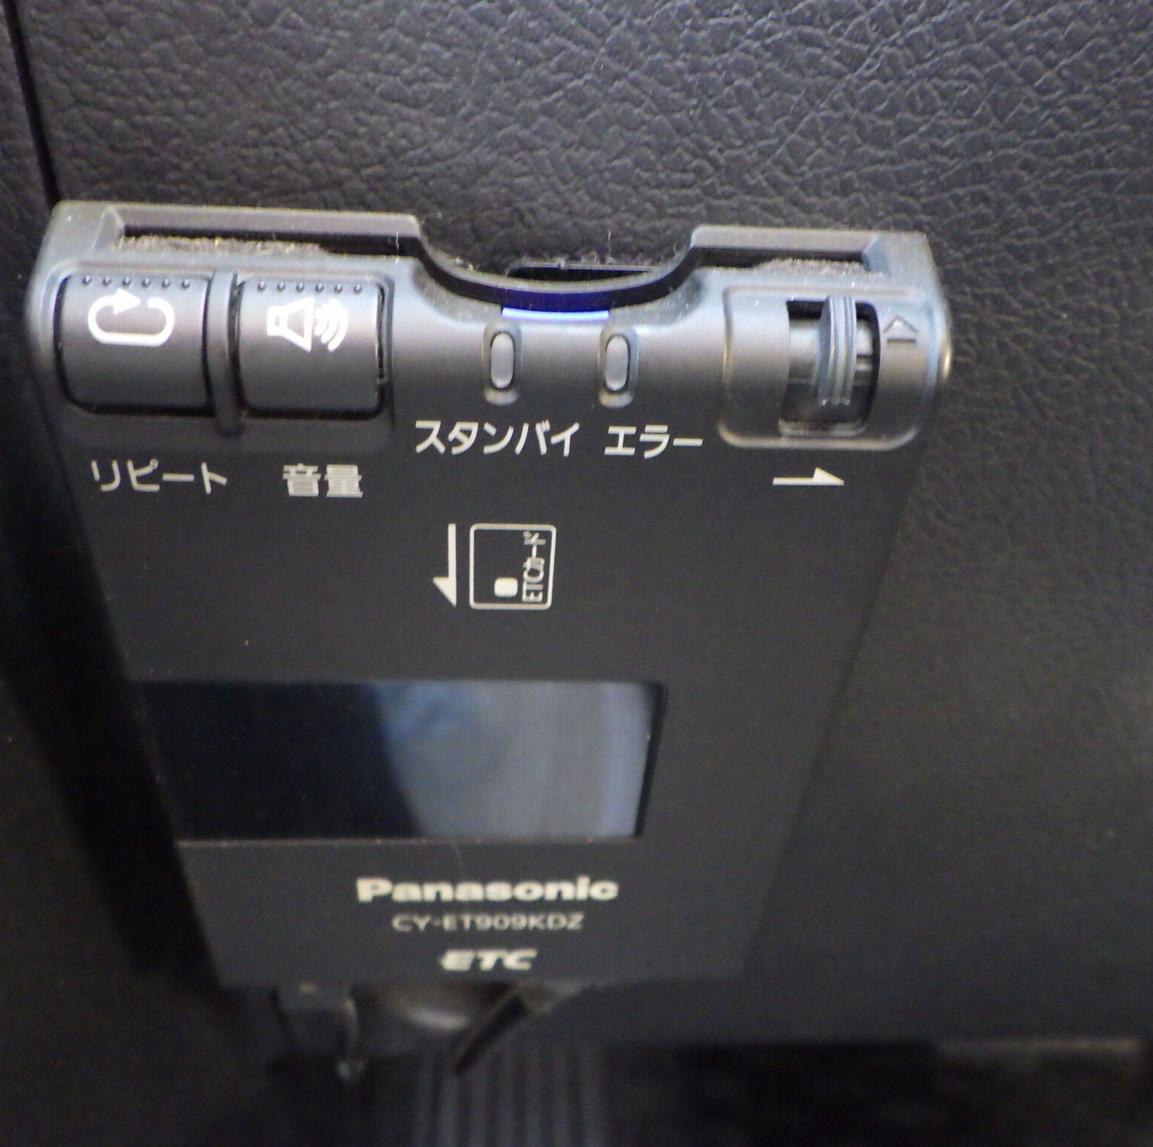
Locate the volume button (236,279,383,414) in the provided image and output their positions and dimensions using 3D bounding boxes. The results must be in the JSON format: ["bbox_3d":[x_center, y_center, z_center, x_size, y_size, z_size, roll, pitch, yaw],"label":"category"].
[{"bbox_3d":[-0.019,-0.016,0.089,0.010,0.009,0.004,1,33,-5],"label":"volume button"}]

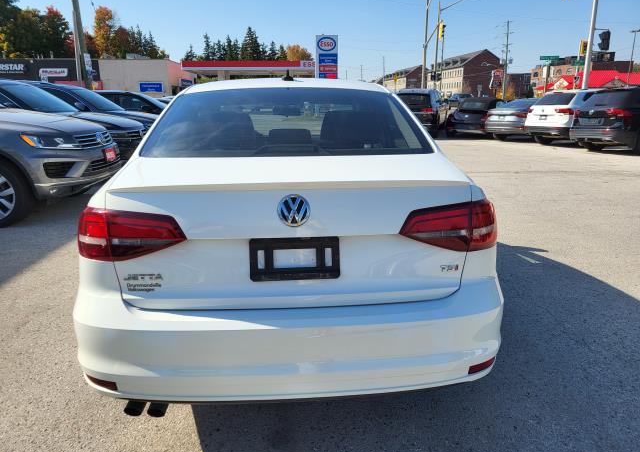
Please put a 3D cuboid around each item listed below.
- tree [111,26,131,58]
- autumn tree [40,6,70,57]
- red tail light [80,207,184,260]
[{"bbox_3d":[-27.812,-22.701,68.457,3.800,11.160,3.800,0,15,0],"label":"tree"},{"bbox_3d":[-31.468,-20.419,58.716,5.200,11.790,5.200,0,15,0],"label":"autumn tree"},{"bbox_3d":[-0.715,0.018,1.844,0.460,0.195,0.260,-1,15,-4],"label":"red tail light"}]

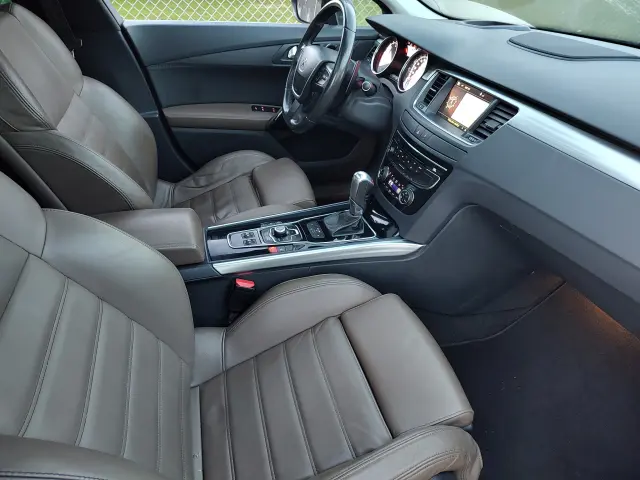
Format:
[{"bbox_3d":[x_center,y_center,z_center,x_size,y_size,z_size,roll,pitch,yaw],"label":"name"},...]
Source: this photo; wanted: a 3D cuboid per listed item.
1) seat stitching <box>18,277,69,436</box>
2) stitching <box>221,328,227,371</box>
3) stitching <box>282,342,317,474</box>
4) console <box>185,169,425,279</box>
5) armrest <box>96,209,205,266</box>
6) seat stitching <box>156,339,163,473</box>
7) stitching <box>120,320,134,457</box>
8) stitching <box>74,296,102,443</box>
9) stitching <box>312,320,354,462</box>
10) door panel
[{"bbox_3d":[-0.323,0.123,0.506,0.013,0.013,0.245,-39,38,10],"label":"seat stitching"},{"bbox_3d":[-0.212,0.241,0.934,0.012,0.012,0.090,0,61,-10],"label":"stitching"},{"bbox_3d":[-0.038,0.271,0.715,0.013,0.014,0.252,-24,39,-3],"label":"stitching"},{"bbox_3d":[-0.039,-0.067,0.969,0.485,0.160,0.220,-9,37,-14],"label":"console"},{"bbox_3d":[-0.401,-0.001,0.891,0.300,0.056,0.165,-6,36,-16],"label":"armrest"},{"bbox_3d":[-0.285,0.280,0.759,0.012,0.014,0.276,-30,38,4],"label":"seat stitching"},{"bbox_3d":[-0.317,0.232,0.706,0.012,0.014,0.268,-30,38,4],"label":"stitching"},{"bbox_3d":[-0.348,0.184,0.650,0.012,0.014,0.277,-30,38,4],"label":"stitching"},{"bbox_3d":[0.017,0.243,0.715,0.013,0.014,0.255,-24,39,-3],"label":"stitching"},{"bbox_3d":[-0.154,-0.446,1.566,0.920,0.640,0.120,-7,36,-15],"label":"door panel"}]

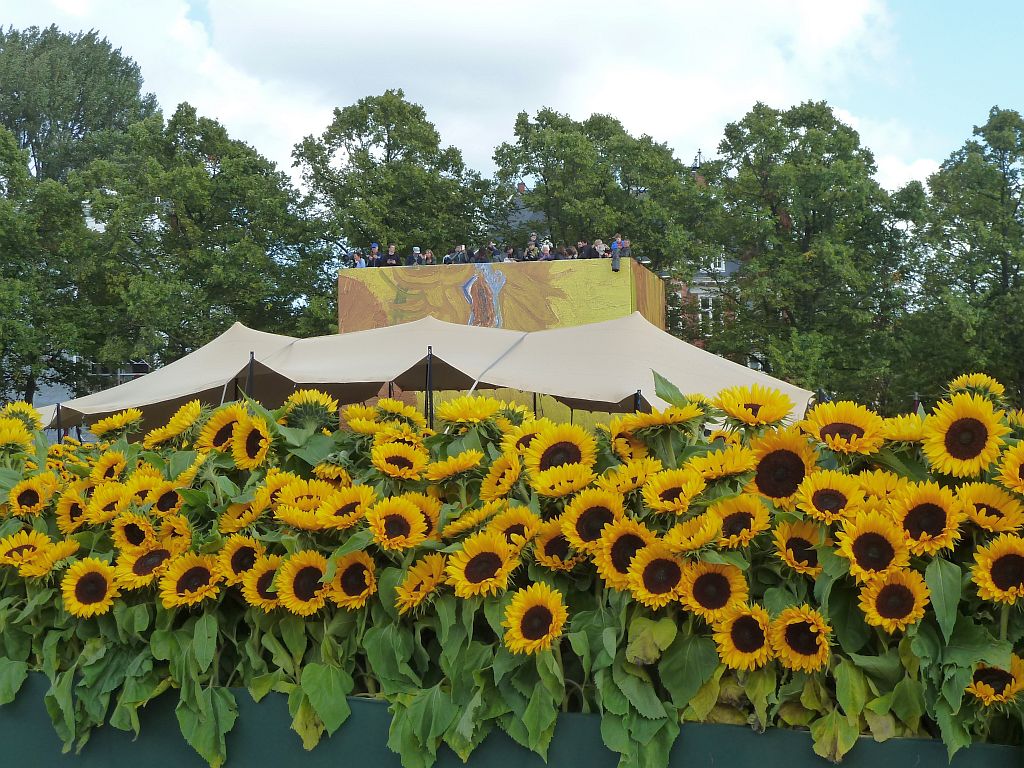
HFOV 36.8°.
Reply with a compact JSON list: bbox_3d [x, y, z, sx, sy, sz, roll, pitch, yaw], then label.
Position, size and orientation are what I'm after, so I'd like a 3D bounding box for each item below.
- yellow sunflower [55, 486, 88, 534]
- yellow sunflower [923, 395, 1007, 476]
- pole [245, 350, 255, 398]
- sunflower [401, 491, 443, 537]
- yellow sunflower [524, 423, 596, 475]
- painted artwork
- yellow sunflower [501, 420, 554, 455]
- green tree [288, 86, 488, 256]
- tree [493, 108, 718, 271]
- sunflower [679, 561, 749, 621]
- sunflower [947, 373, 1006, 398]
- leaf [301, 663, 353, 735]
[{"bbox_3d":[-1.317,0.375,4.600,0.150,0.150,0.052,-2,-10,41],"label":"yellow sunflower"},{"bbox_3d":[0.914,0.104,3.100,0.172,0.172,0.060,-1,-11,16],"label":"yellow sunflower"},{"bbox_3d":[-3.933,1.054,23.000,0.070,3.100,0.070,2,-2,-10],"label":"pole"},{"bbox_3d":[-0.219,0.310,3.600,0.135,0.135,0.055,-1,-24,12],"label":"sunflower"},{"bbox_3d":[0.097,0.154,3.220,0.152,0.145,0.055,0,-28,5],"label":"yellow sunflower"},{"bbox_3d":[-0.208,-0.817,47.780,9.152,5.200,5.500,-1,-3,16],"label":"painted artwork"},{"bbox_3d":[0.043,0.128,3.600,0.140,0.140,0.060,-1,-43,19],"label":"yellow sunflower"},{"bbox_3d":[-4.544,-3.549,57.673,7.600,15.200,7.600,0,-2,0],"label":"green tree"},{"bbox_3d":[3.728,-3.459,61.663,8.800,14.500,7.500,0,-3,0],"label":"tree"},{"bbox_3d":[0.436,0.447,3.330,0.150,0.142,0.055,0,-8,-1],"label":"sunflower"},{"bbox_3d":[1.023,0.023,3.380,0.120,0.050,0.120,-1,-42,21],"label":"sunflower"},{"bbox_3d":[-0.392,0.667,3.250,0.110,0.155,0.035,-1,-2,6],"label":"leaf"}]

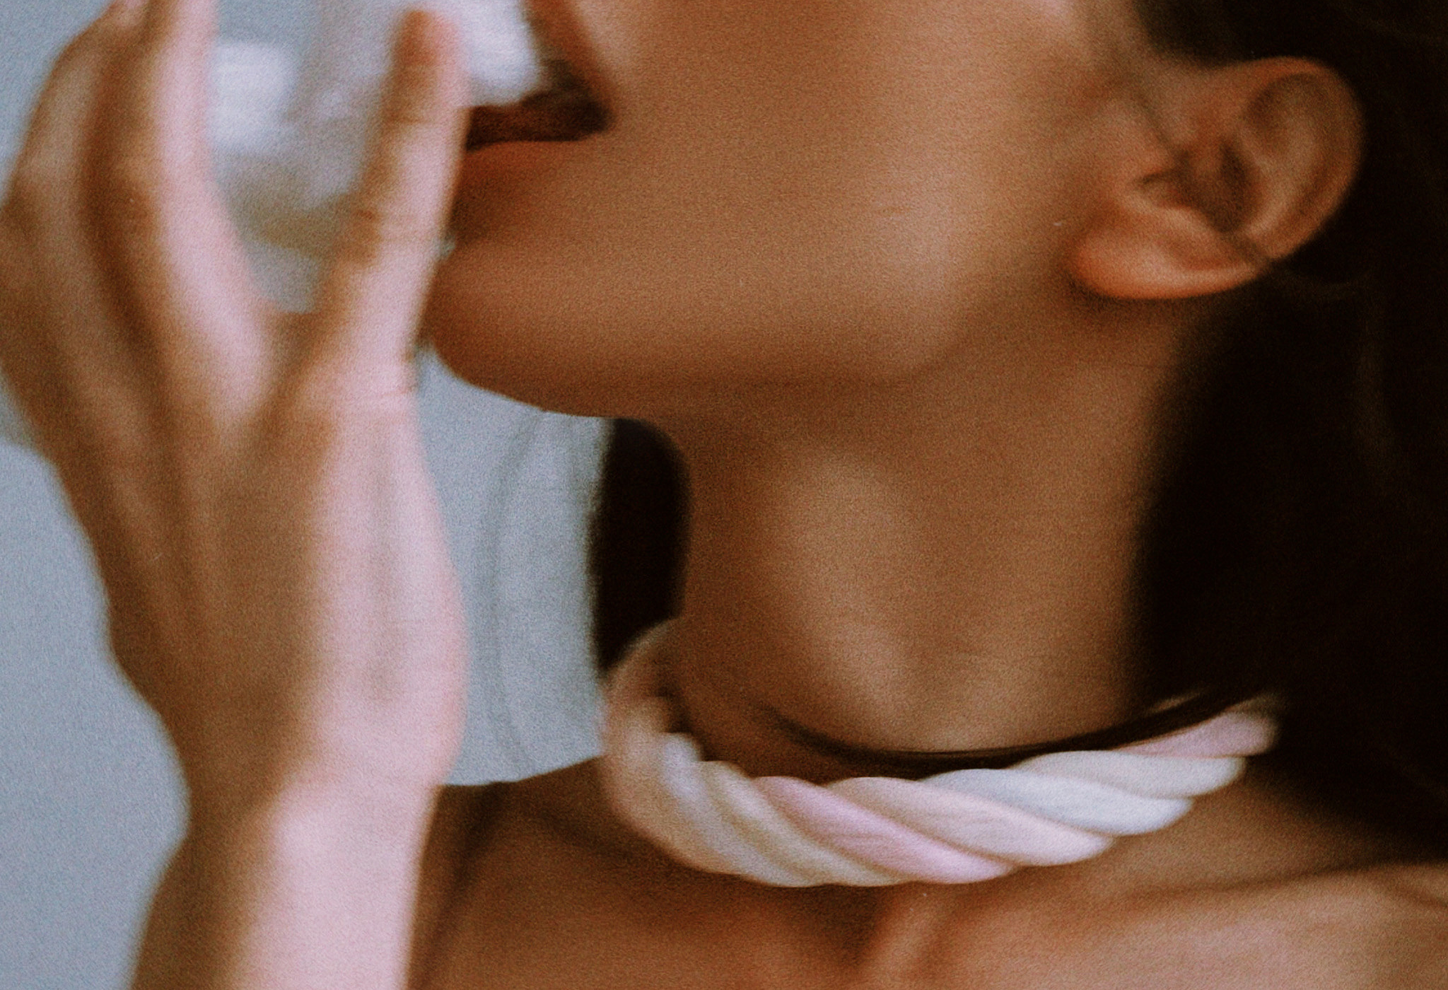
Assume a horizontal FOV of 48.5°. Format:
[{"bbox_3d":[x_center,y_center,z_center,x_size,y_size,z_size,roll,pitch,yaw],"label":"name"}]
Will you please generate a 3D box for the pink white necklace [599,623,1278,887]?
[{"bbox_3d":[0.049,0.044,0.372,0.161,0.034,0.155,-2,18,16],"label":"pink white necklace"}]

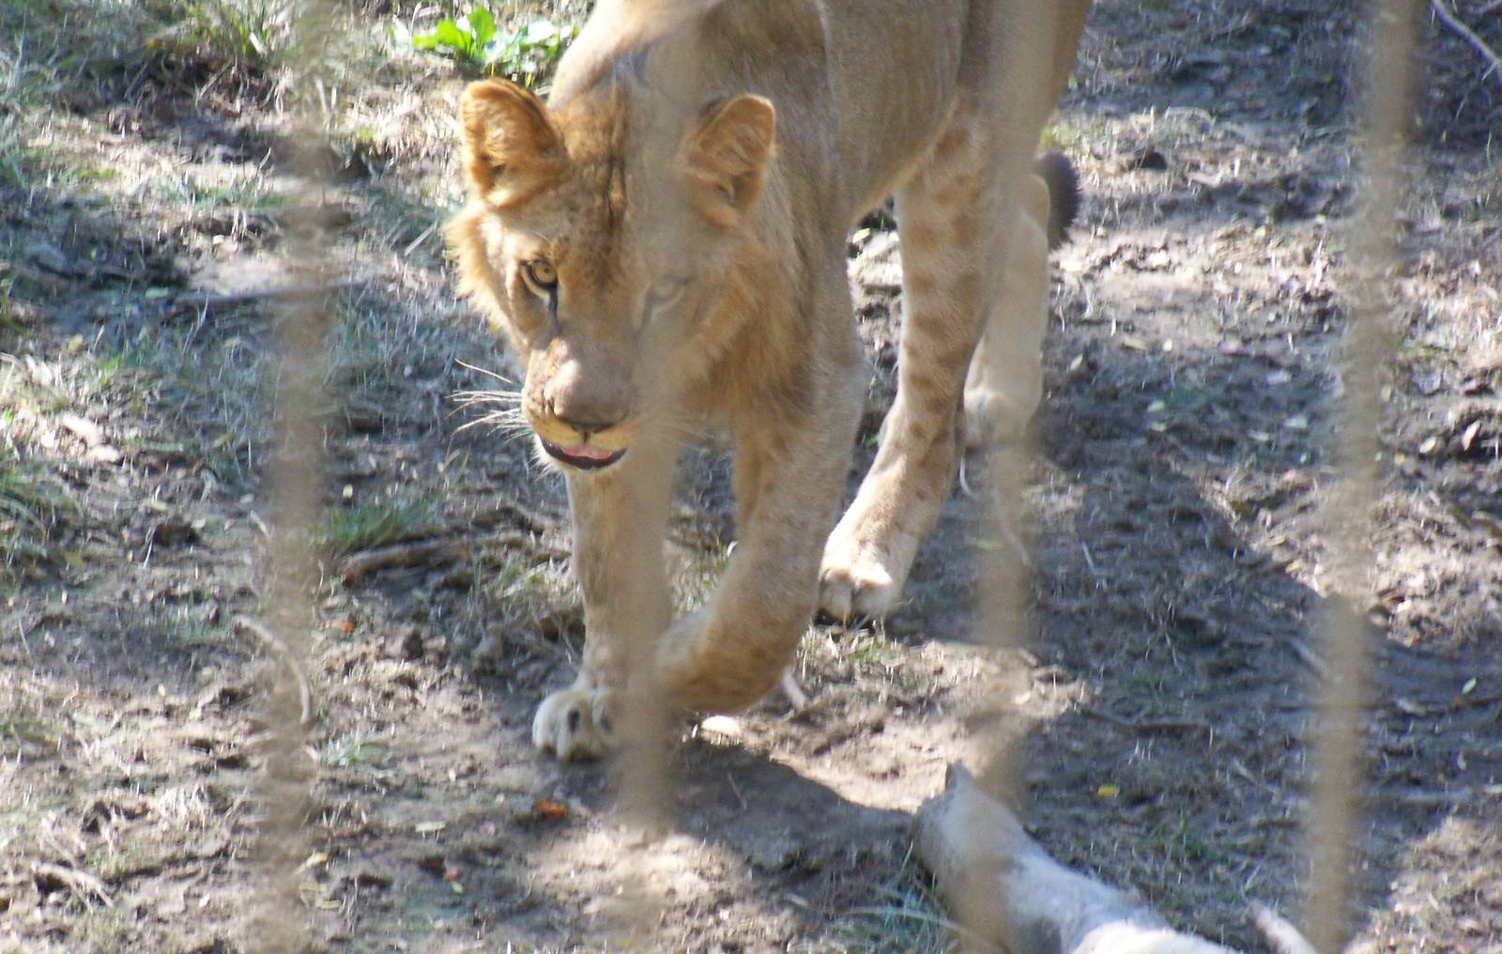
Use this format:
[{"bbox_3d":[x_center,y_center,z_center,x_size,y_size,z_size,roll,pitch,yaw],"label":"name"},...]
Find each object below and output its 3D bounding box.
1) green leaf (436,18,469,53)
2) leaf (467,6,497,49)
[{"bbox_3d":[-0.334,-0.495,12.000,0.039,0.033,0.027,0,19,0],"label":"green leaf"},{"bbox_3d":[-0.301,-0.503,12.000,0.034,0.045,0.020,0,19,0],"label":"leaf"}]

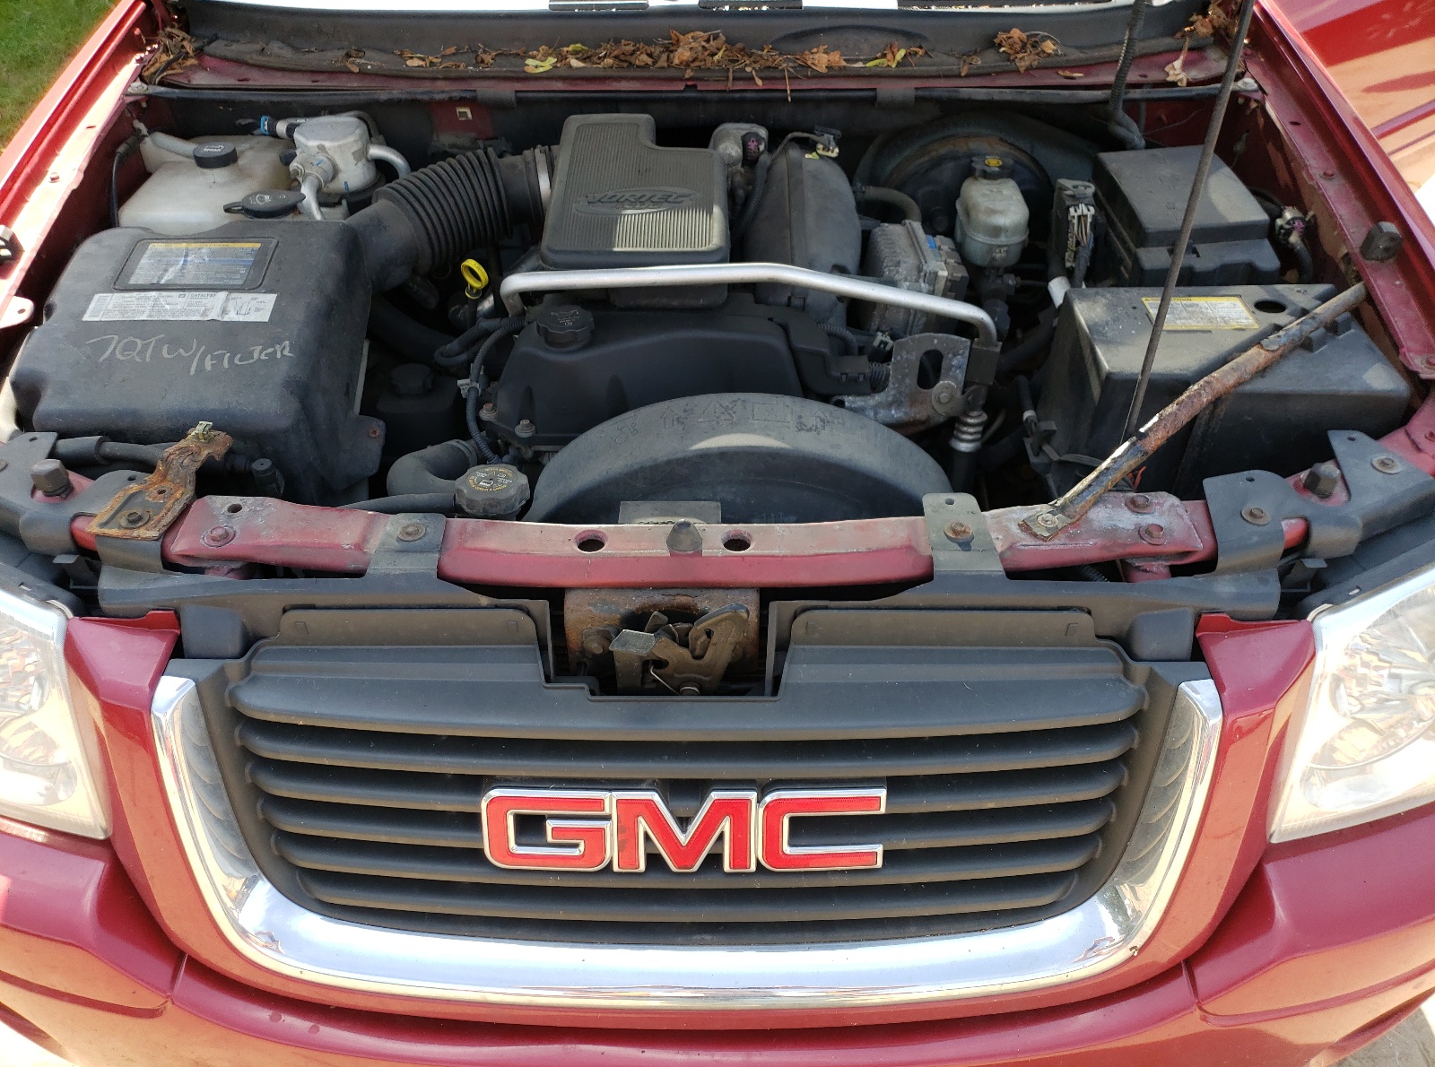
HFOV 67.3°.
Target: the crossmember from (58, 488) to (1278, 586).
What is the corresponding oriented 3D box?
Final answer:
[{"bbox_3d":[-0.029,0.000,0.974,1.091,0.053,0.097,0,40,0],"label":"crossmember"}]

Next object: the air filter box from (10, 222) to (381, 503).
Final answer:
[{"bbox_3d":[-0.556,-0.170,1.241,0.357,0.240,0.347,0,40,0],"label":"air filter box"}]

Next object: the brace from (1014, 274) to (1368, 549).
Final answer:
[{"bbox_3d":[0.483,-0.131,1.037,0.530,0.051,0.043,-33,49,-24],"label":"brace"}]

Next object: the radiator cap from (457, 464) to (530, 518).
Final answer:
[{"bbox_3d":[-0.208,-0.038,0.991,0.067,0.028,0.067,0,40,0],"label":"radiator cap"}]

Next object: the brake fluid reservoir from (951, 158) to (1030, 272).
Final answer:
[{"bbox_3d":[0.354,-0.417,1.421,0.084,0.120,0.107,0,40,0],"label":"brake fluid reservoir"}]

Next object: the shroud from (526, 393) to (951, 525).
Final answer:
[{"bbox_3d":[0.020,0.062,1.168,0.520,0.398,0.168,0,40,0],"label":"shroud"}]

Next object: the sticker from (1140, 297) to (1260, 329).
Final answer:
[{"bbox_3d":[0.546,-0.250,1.222,0.116,0.003,0.066,0,48,0],"label":"sticker"}]

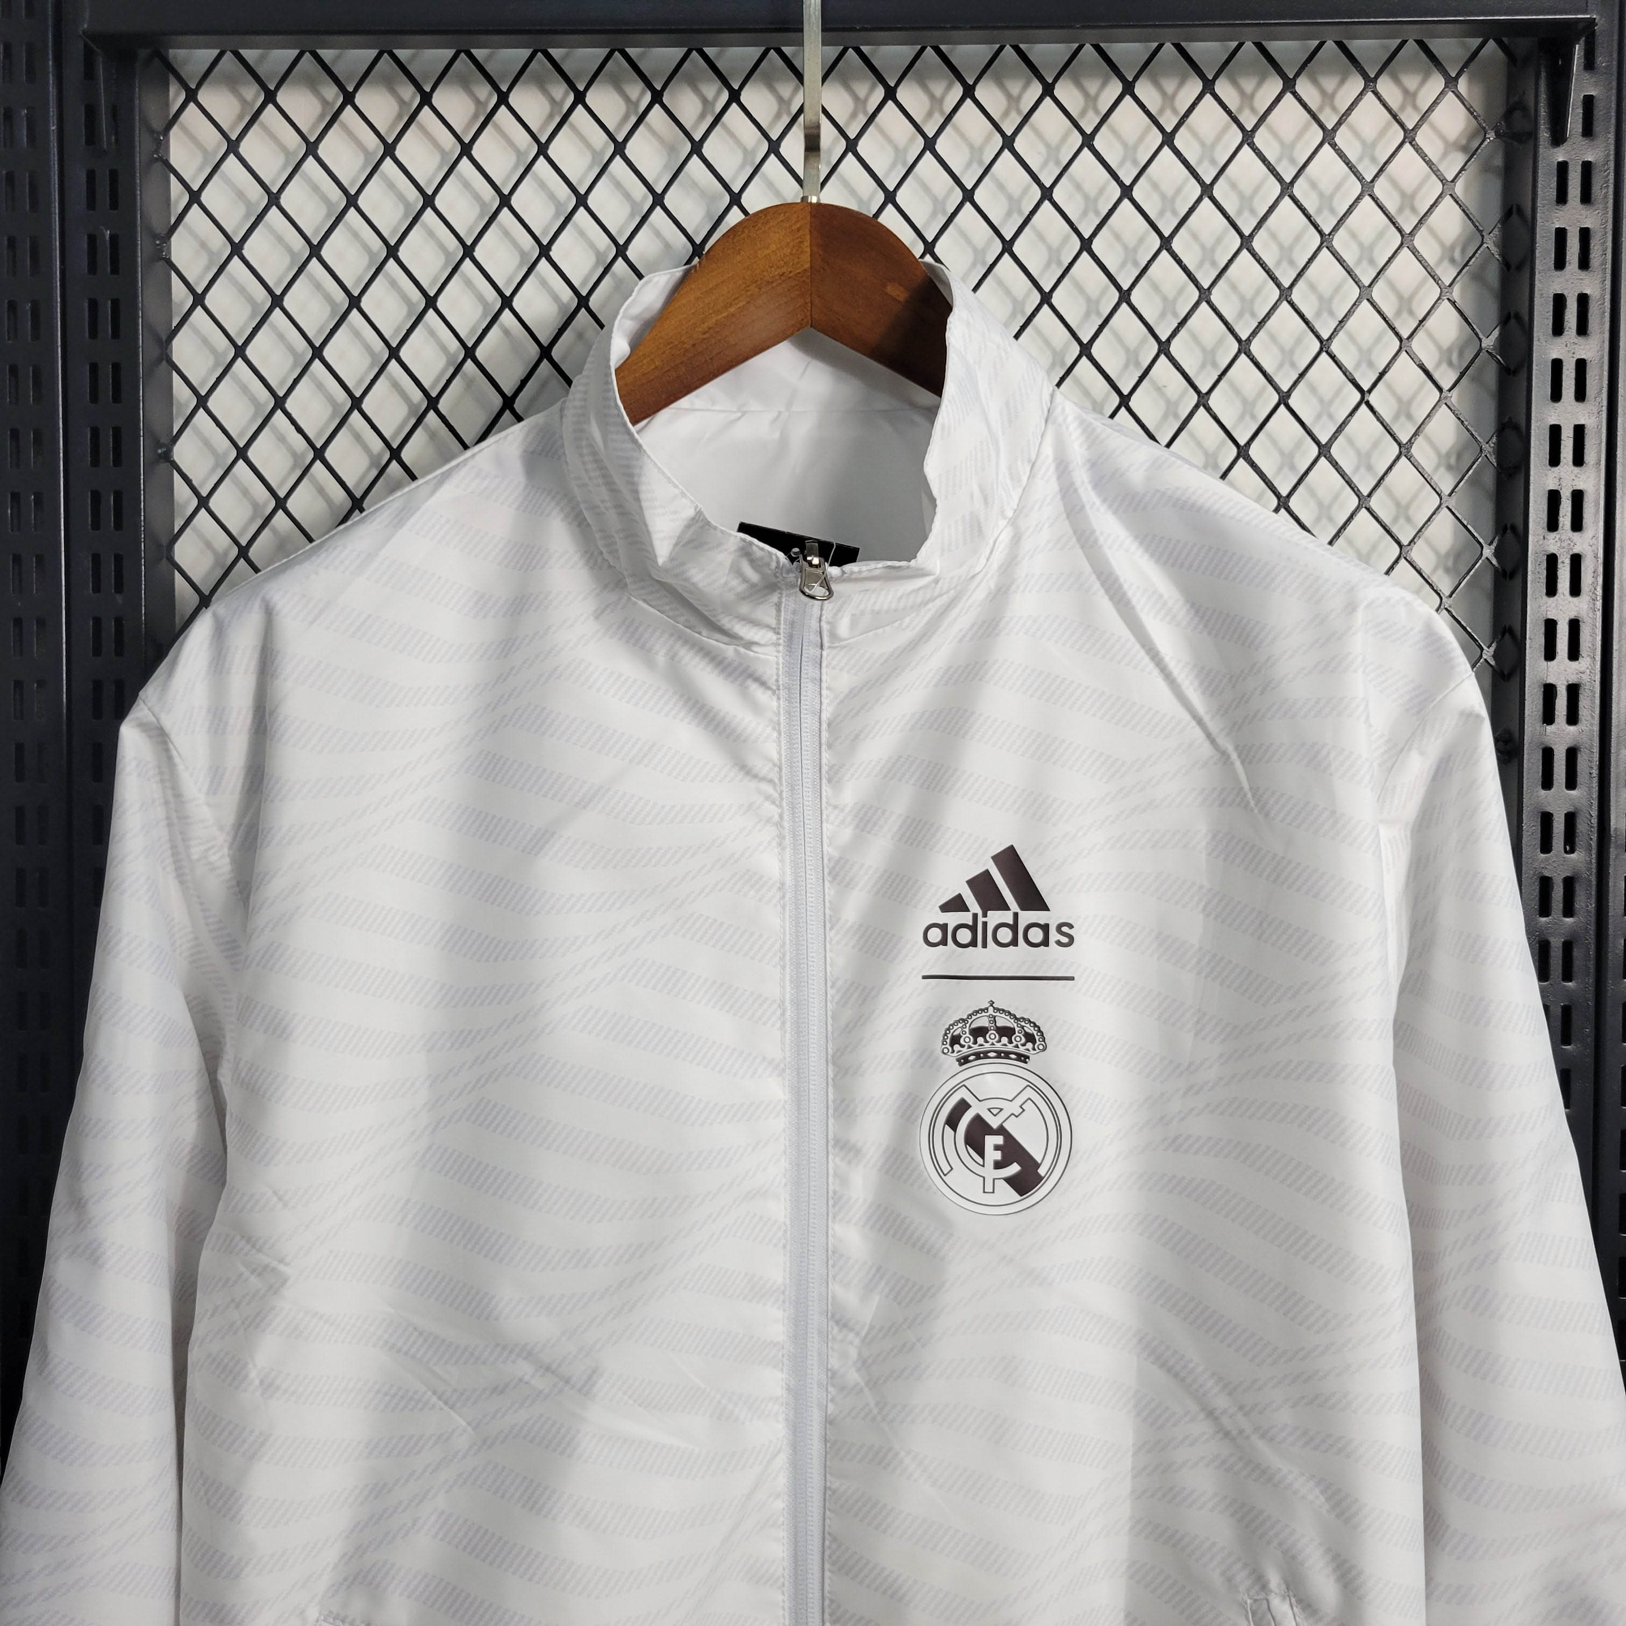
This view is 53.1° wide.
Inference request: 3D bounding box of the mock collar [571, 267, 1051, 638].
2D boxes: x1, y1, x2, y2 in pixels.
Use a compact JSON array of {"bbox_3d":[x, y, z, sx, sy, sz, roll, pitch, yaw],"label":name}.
[{"bbox_3d":[-0.002,-0.138,0.620,0.185,0.150,0.115,0,2,-1],"label":"mock collar"}]

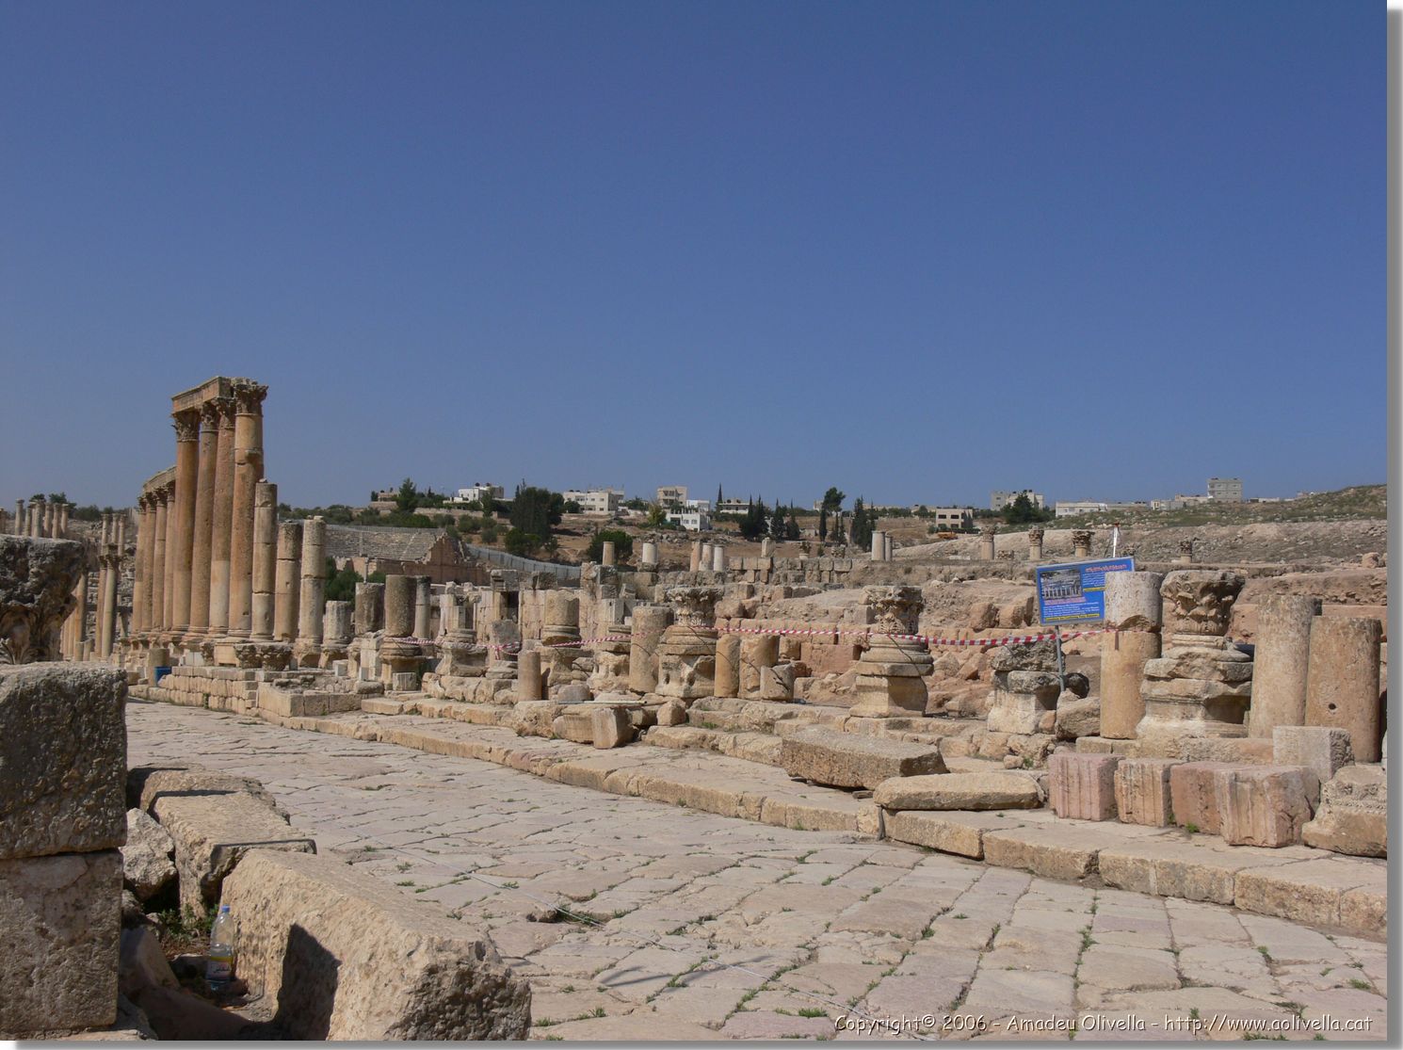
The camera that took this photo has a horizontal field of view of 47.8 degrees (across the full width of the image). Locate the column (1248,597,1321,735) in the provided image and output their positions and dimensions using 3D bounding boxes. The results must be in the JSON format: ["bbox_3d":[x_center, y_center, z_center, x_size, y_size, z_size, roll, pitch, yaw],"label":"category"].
[{"bbox_3d":[6.086,1.514,16.545,0.690,1.570,0.690,3,-4,-31],"label":"column"}]

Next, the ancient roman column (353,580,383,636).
[{"bbox_3d":[-7.740,1.941,36.836,0.670,1.240,0.670,3,-4,-31],"label":"ancient roman column"}]

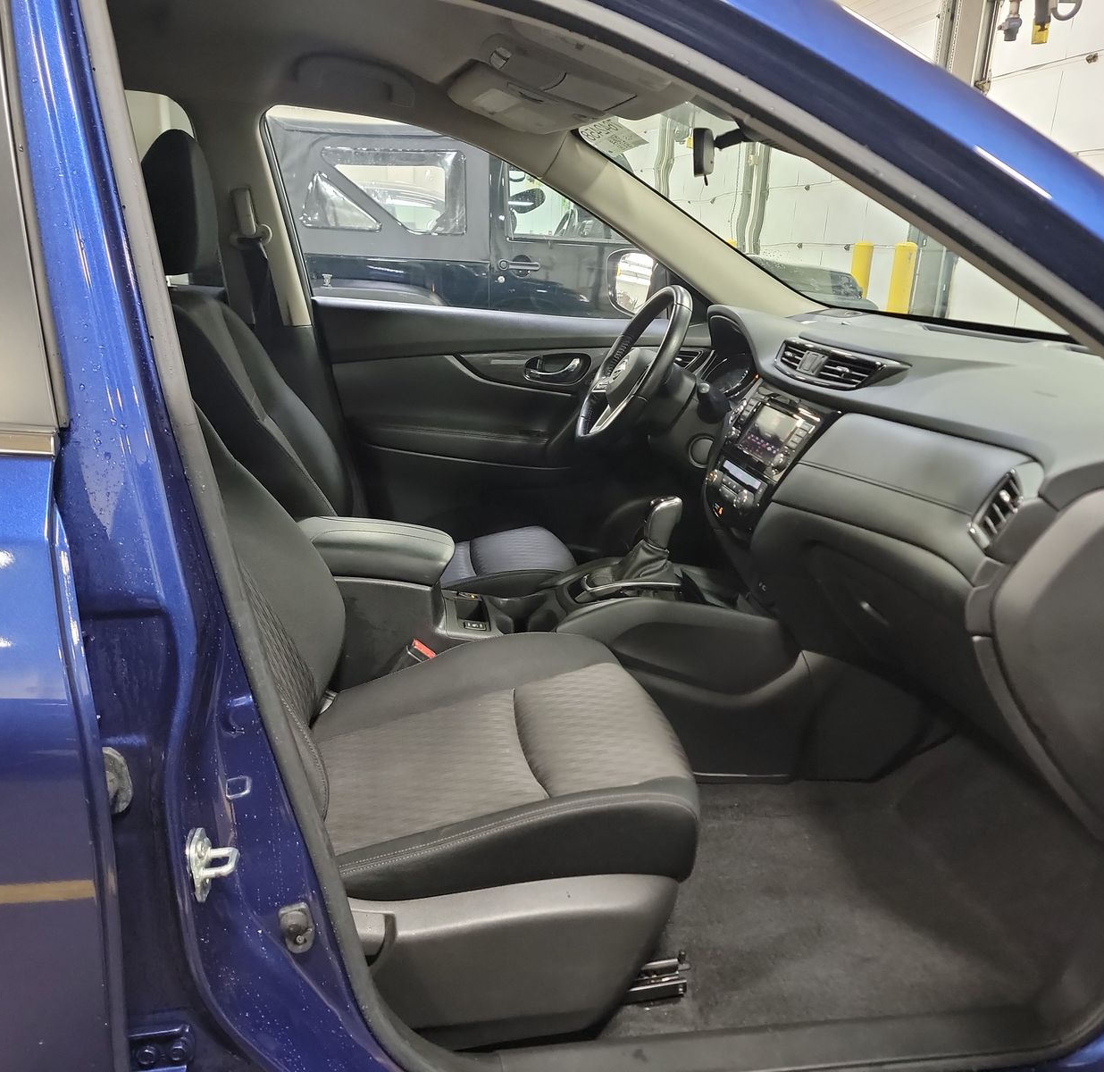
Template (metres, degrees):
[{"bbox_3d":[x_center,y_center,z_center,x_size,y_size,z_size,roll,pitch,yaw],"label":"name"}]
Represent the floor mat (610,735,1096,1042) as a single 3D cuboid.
[{"bbox_3d":[0.353,0.454,1.399,0.700,0.120,0.520,-2,17,-9],"label":"floor mat"}]

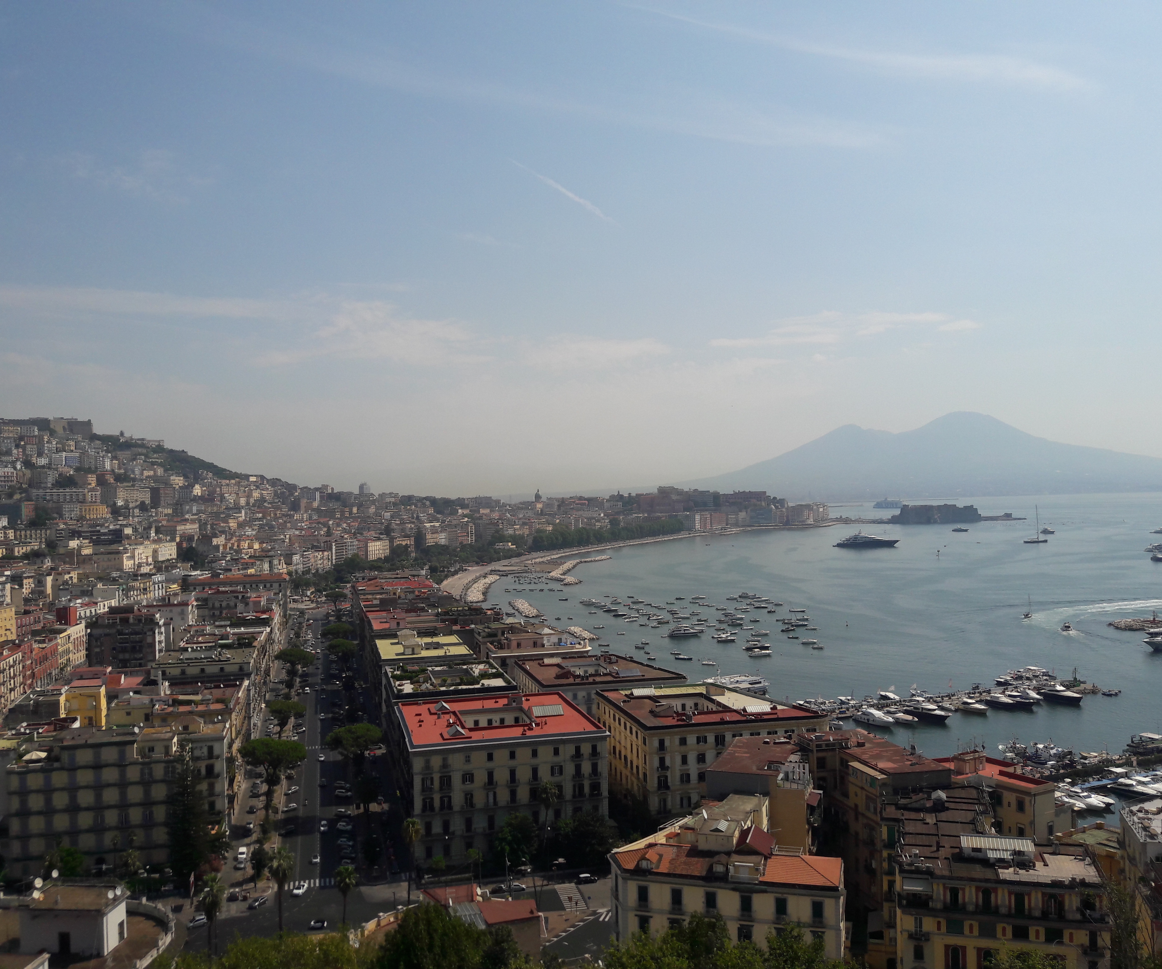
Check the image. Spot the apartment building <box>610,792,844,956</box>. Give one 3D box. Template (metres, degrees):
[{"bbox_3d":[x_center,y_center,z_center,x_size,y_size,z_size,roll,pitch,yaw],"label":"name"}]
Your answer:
[{"bbox_3d":[24.330,66.340,166.690,34.440,27.000,41.290,-1,0,14],"label":"apartment building"}]

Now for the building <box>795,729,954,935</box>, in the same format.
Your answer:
[{"bbox_3d":[55.850,65.450,204.890,15.400,28.500,33.800,-1,0,-15],"label":"building"}]

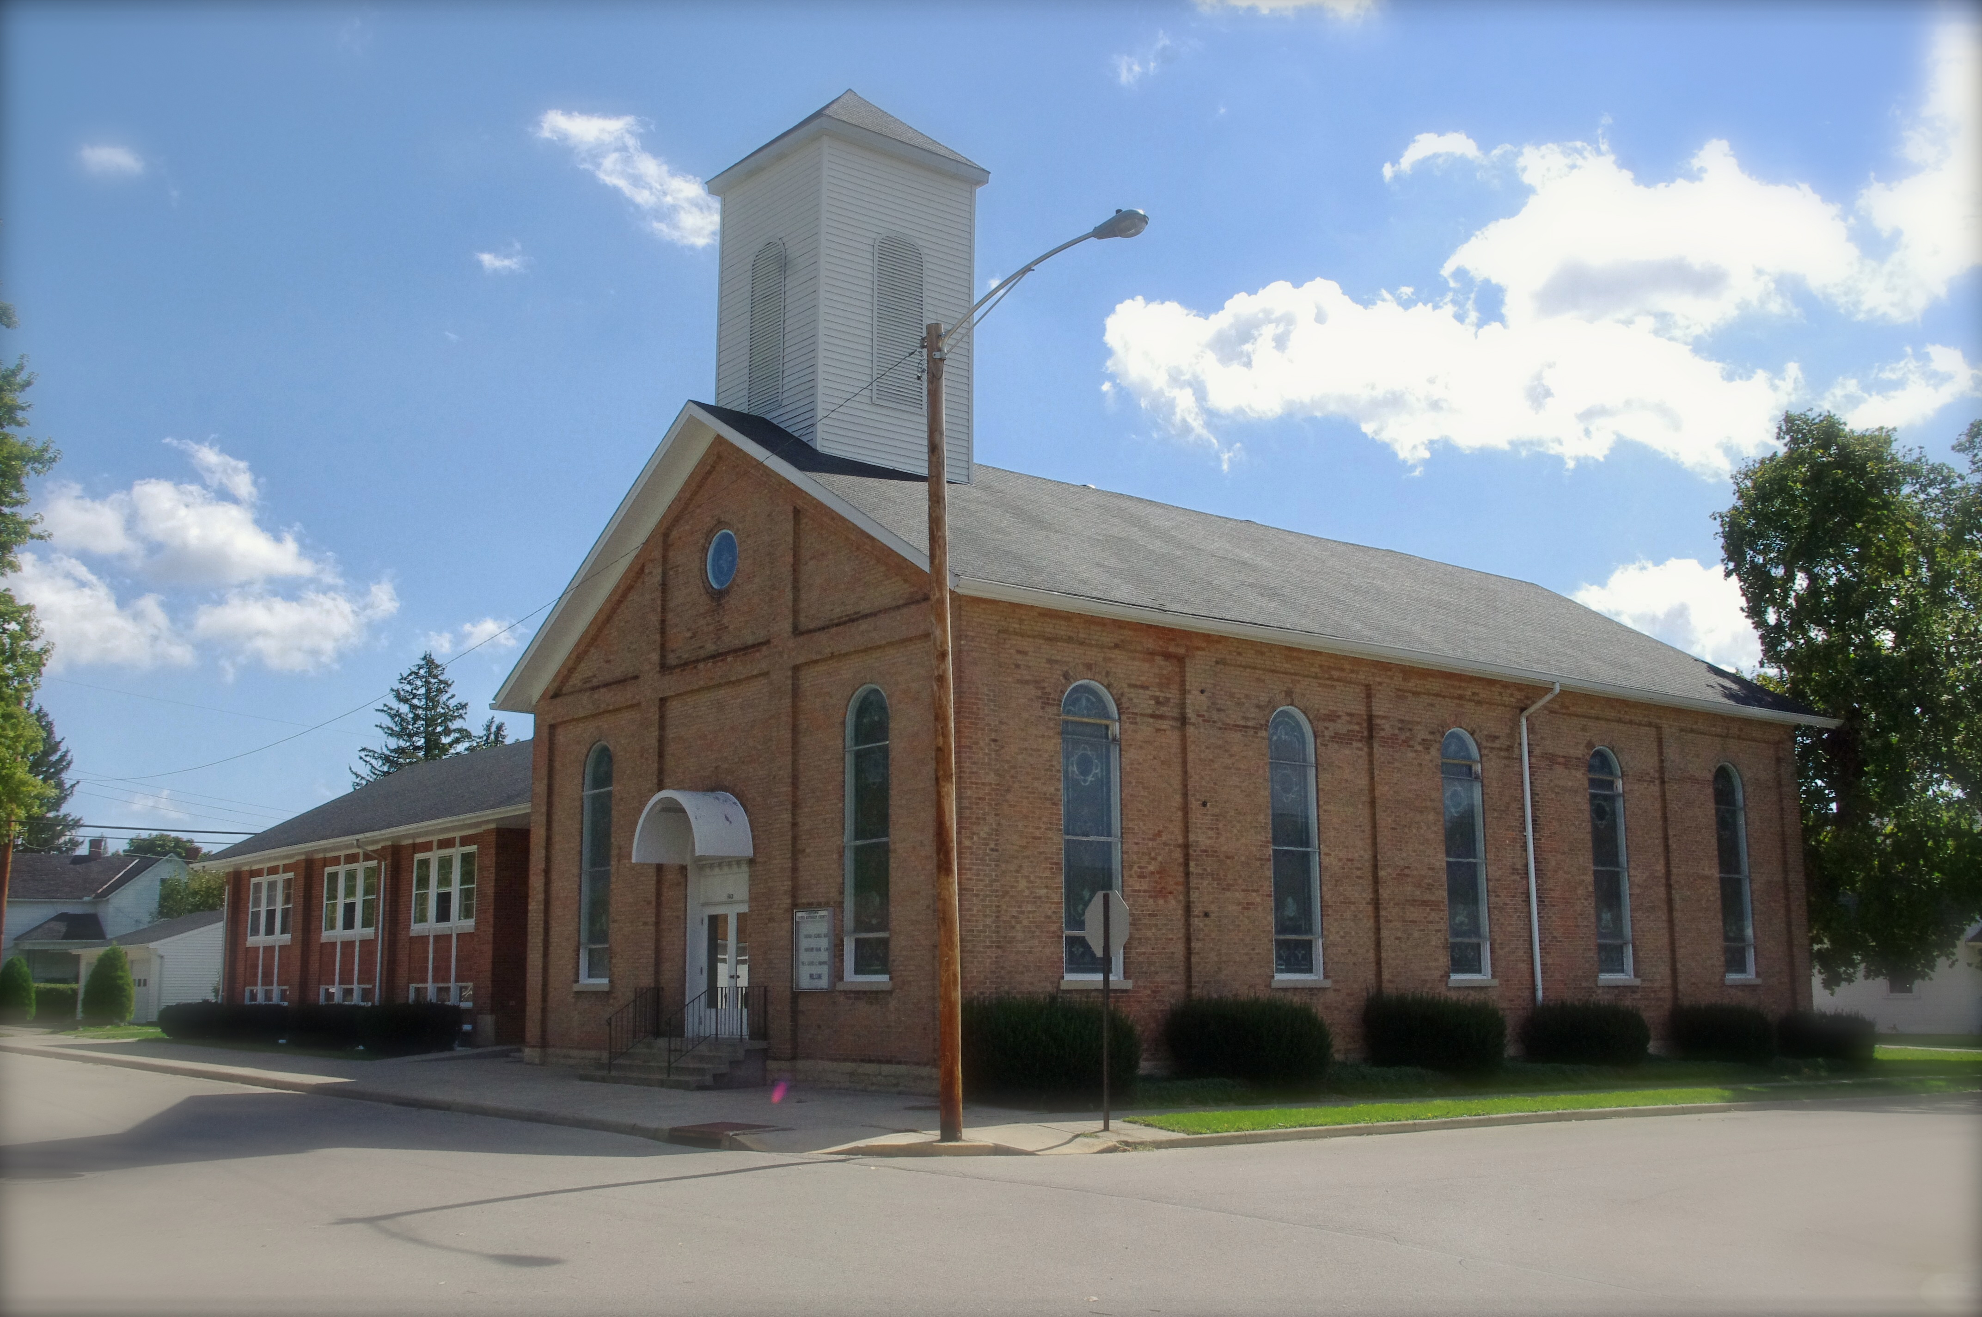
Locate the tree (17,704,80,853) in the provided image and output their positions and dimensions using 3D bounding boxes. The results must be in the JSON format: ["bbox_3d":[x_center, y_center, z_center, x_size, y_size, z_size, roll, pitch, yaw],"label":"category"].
[{"bbox_3d":[-48.777,10.387,96.065,6.500,15.245,6.500,8,-12,-38],"label":"tree"}]

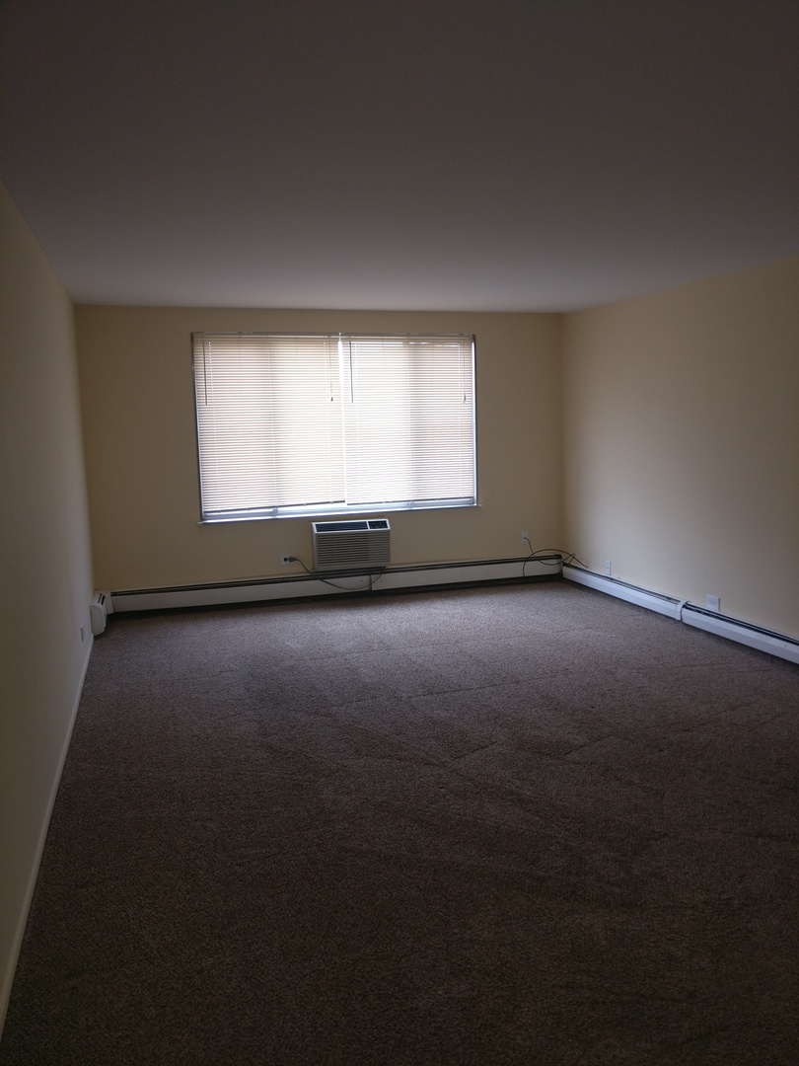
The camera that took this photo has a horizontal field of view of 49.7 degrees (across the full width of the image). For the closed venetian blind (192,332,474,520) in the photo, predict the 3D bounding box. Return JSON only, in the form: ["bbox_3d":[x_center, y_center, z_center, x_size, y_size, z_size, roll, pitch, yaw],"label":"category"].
[{"bbox_3d":[-0.473,-0.905,7.276,2.436,1.506,0.100,-4,8,-19],"label":"closed venetian blind"}]

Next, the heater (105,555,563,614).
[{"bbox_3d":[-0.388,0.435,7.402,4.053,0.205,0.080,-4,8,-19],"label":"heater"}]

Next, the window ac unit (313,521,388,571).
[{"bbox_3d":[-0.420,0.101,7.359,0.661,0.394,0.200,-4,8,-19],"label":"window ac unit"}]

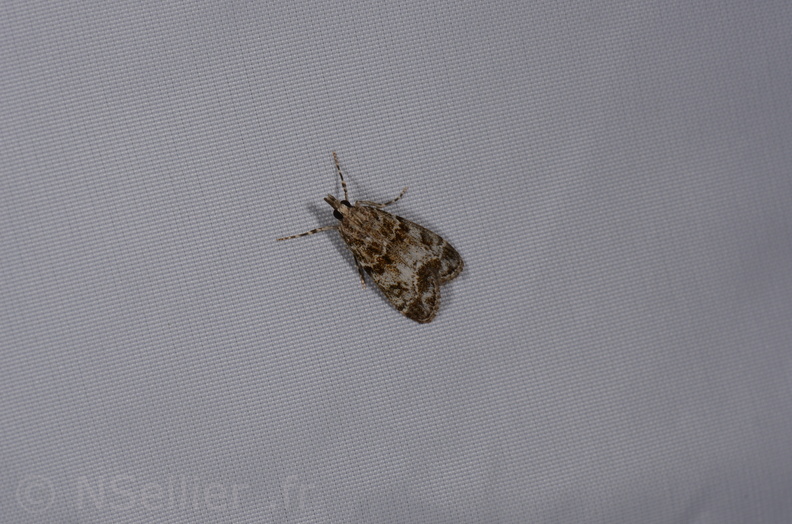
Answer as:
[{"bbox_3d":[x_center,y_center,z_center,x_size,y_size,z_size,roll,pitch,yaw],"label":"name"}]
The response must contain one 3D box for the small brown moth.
[{"bbox_3d":[-0.001,-0.001,0.184,0.012,0.008,0.003,38,-9,-11],"label":"small brown moth"}]

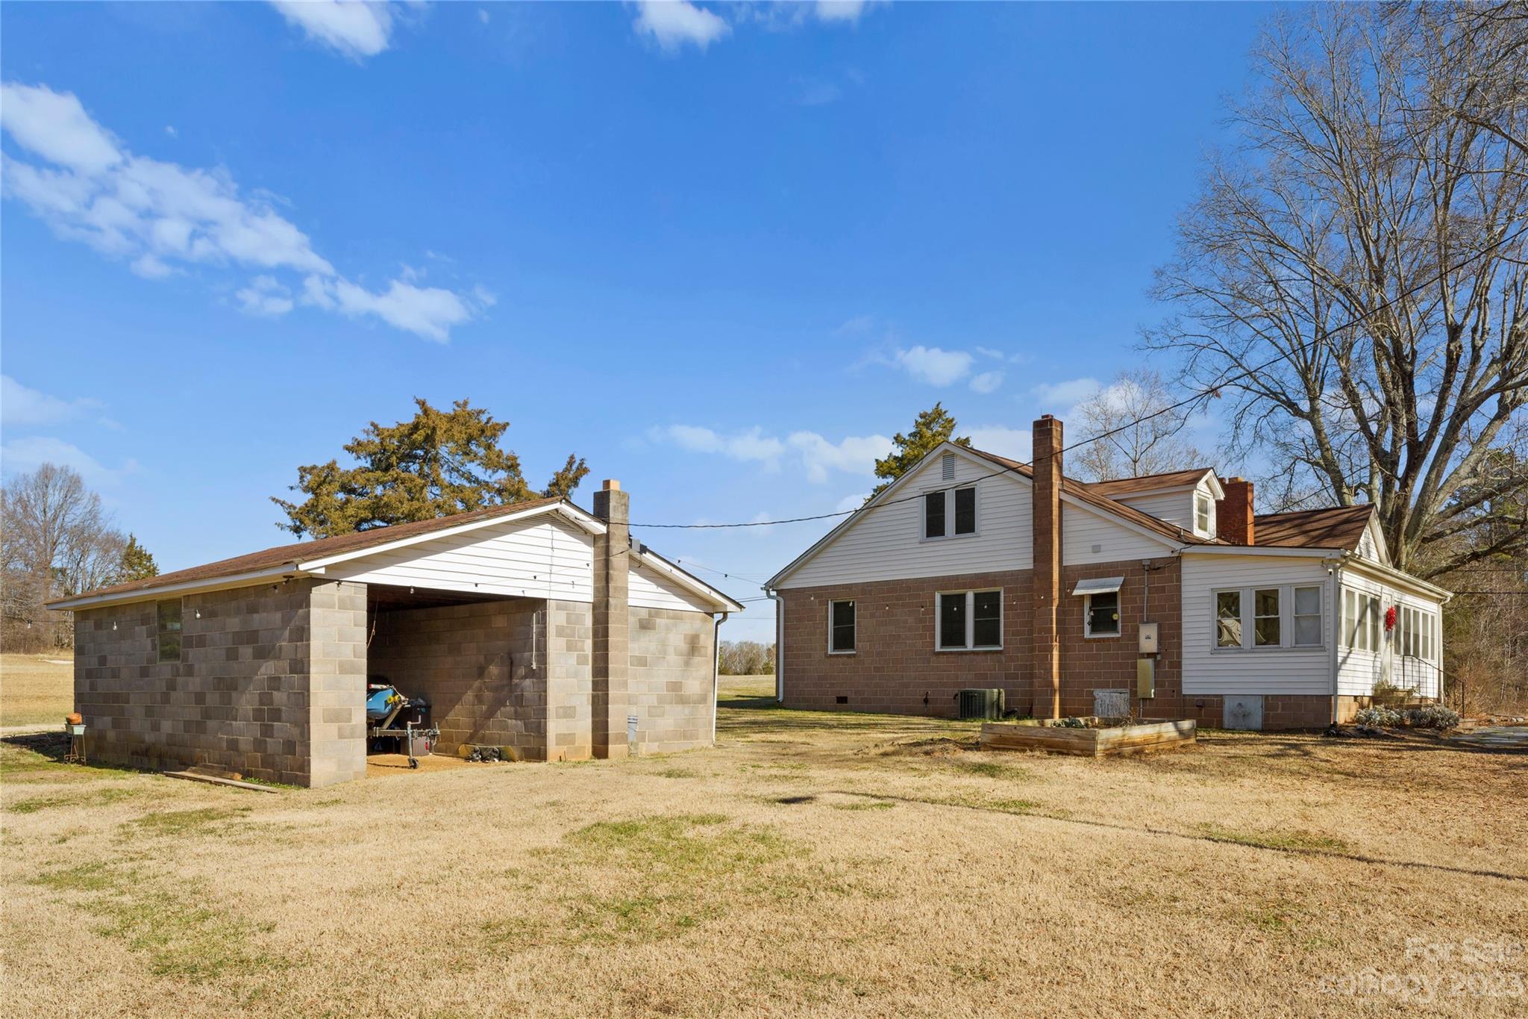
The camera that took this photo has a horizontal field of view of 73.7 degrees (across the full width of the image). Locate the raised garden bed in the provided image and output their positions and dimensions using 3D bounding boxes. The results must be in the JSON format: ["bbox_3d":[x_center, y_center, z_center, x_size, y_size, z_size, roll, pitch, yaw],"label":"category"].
[{"bbox_3d":[5.600,3.810,17.200,2.000,0.410,4.300,-7,-10,41],"label":"raised garden bed"}]

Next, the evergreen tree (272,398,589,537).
[{"bbox_3d":[-10.600,1.750,33.000,9.900,10.500,9.500,0,-7,0],"label":"evergreen tree"}]

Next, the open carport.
[{"bbox_3d":[-6.350,2.150,17.800,8.600,4.250,8.100,-6,-10,40],"label":"open carport"}]

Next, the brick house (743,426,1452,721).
[{"bbox_3d":[9.200,2.250,28.200,15.000,7.000,11.100,-7,-10,41],"label":"brick house"}]

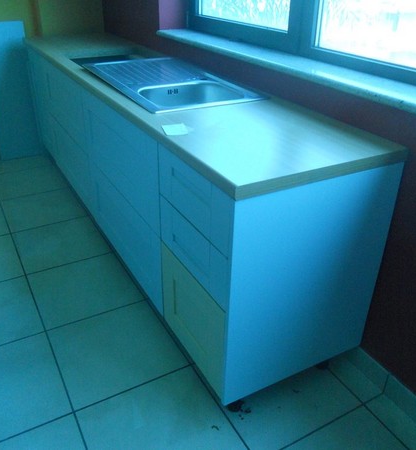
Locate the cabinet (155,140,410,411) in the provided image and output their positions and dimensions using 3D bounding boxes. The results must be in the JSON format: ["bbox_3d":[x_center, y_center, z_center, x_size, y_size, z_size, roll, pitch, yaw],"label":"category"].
[{"bbox_3d":[0.208,0.096,1.674,0.597,0.762,0.485,-15,33,-25],"label":"cabinet"}]

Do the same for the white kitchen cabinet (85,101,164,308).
[{"bbox_3d":[-0.139,-0.221,2.221,0.597,0.762,0.958,-15,33,-25],"label":"white kitchen cabinet"}]

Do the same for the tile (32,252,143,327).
[{"bbox_3d":[-0.600,0.308,2.290,0.459,0.010,0.459,-14,33,-25],"label":"tile"}]

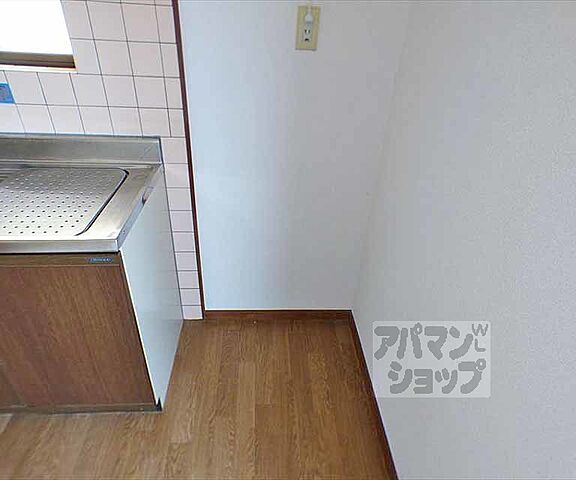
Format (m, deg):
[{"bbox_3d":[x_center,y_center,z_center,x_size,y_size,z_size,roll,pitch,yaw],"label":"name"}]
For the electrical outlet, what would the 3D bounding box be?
[{"bbox_3d":[0.065,-0.678,1.115,0.070,0.120,0.012,0,31,-5],"label":"electrical outlet"}]

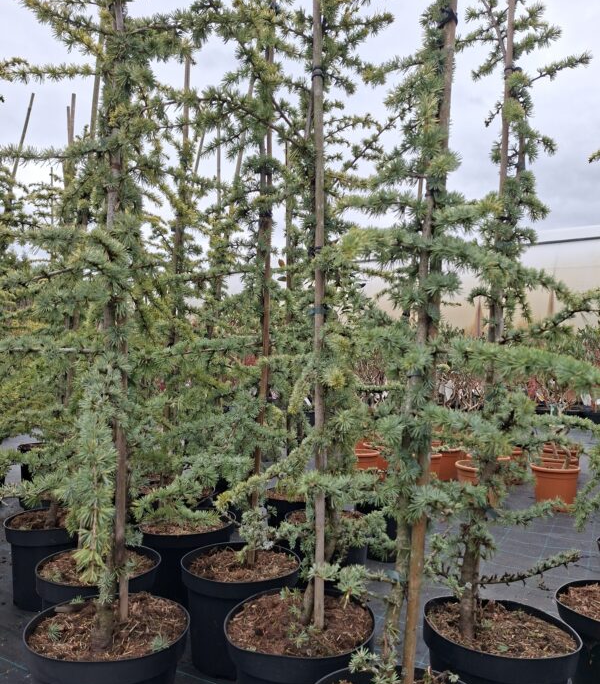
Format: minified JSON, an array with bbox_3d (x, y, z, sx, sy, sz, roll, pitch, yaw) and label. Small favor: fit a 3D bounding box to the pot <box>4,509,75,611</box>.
[{"bbox_3d":[-1.095,0.949,2.362,0.405,0.328,0.405,2,-4,0],"label":"pot"}]

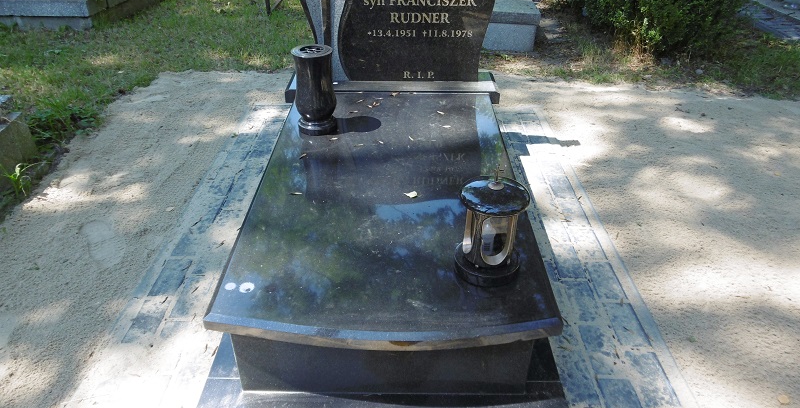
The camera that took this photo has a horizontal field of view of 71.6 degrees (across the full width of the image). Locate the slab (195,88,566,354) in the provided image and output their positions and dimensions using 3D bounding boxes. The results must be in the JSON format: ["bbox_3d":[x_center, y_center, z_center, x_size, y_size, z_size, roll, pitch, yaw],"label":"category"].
[{"bbox_3d":[-0.034,-0.072,1.856,0.856,0.048,1.412,1,34,0],"label":"slab"}]

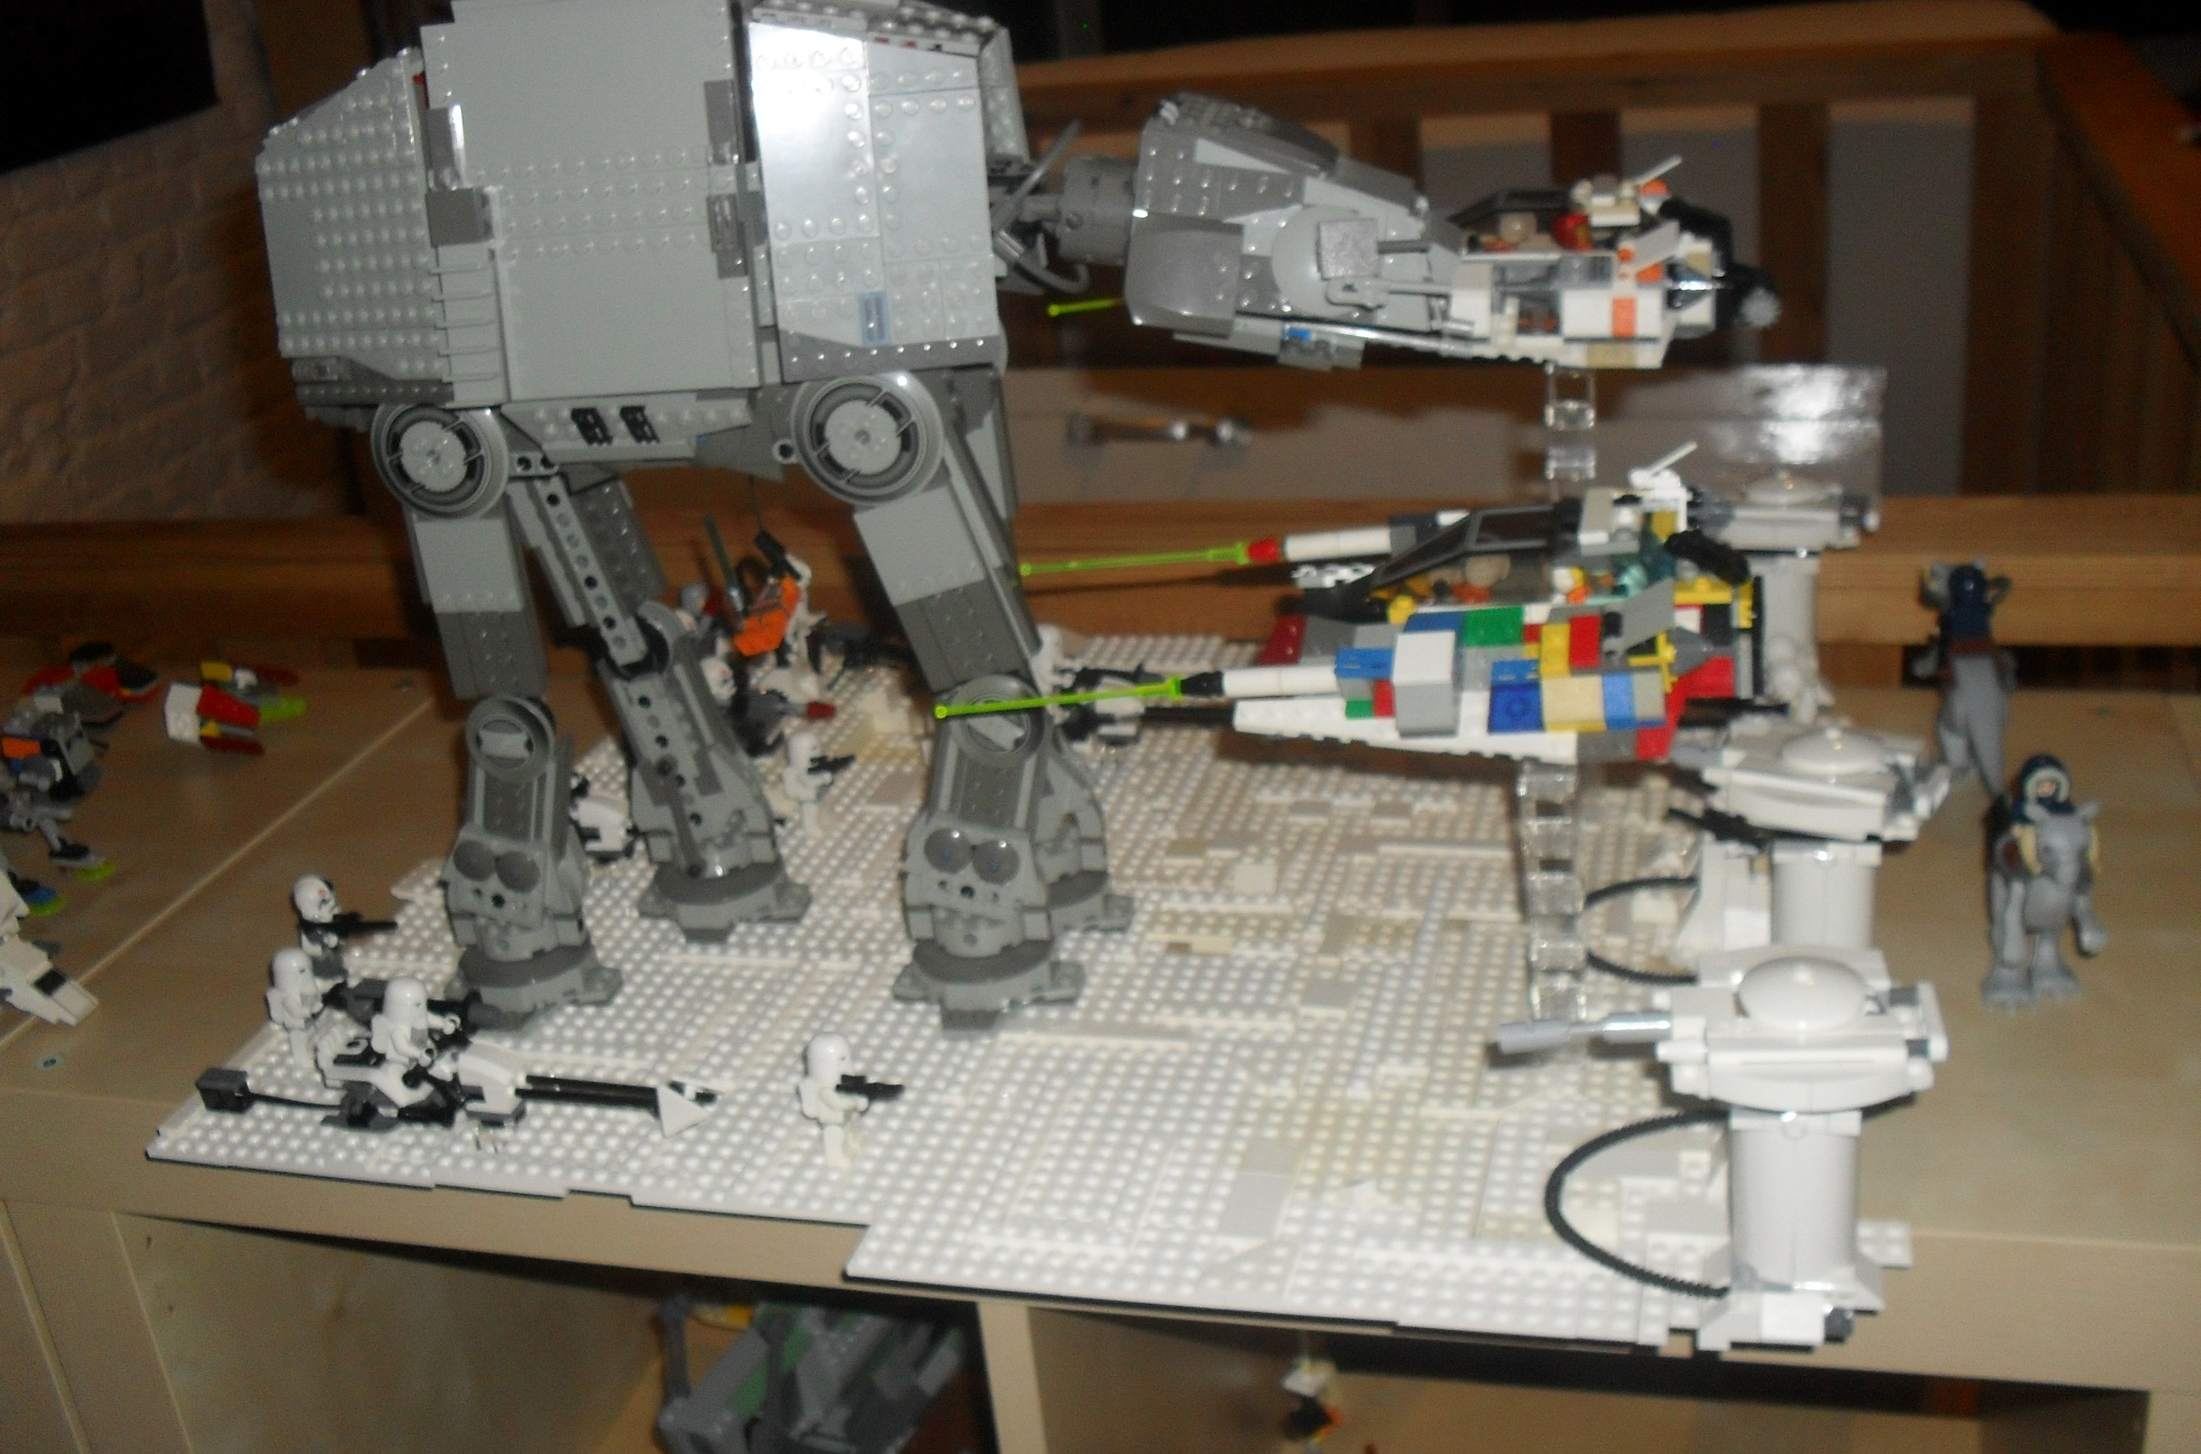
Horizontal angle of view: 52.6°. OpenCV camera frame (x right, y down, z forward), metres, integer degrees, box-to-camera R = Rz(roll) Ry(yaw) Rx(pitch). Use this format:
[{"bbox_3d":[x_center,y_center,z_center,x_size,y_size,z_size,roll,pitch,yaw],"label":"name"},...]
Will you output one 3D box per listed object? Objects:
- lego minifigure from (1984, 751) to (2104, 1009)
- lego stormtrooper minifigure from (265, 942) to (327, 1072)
[{"bbox_3d":[0.305,0.046,0.724,0.037,0.080,0.065,-1,23,11],"label":"lego minifigure"},{"bbox_3d":[-0.279,0.098,0.772,0.022,0.044,0.025,1,23,16],"label":"lego stormtrooper minifigure"}]

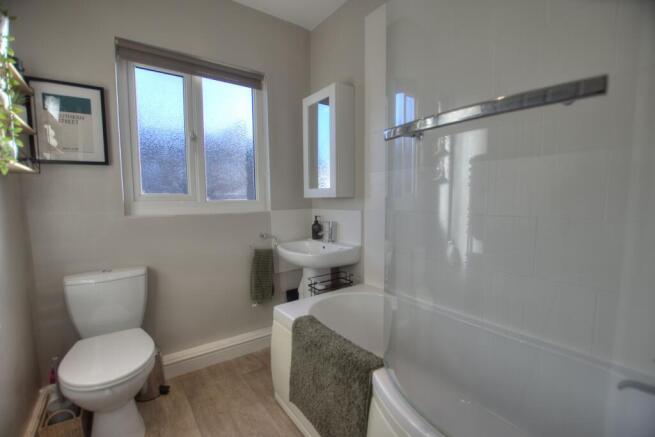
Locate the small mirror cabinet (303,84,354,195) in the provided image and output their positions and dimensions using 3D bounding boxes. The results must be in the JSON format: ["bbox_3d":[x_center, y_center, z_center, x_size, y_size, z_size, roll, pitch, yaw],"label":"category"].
[{"bbox_3d":[0.003,-0.484,1.846,0.148,0.691,0.369,-3,4,-36],"label":"small mirror cabinet"}]

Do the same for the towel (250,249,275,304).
[{"bbox_3d":[-0.454,0.406,1.912,0.141,0.384,0.070,-3,4,-33],"label":"towel"}]

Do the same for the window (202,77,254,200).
[{"bbox_3d":[-0.668,-0.526,1.879,0.326,0.805,0.050,-3,4,-33],"label":"window"}]

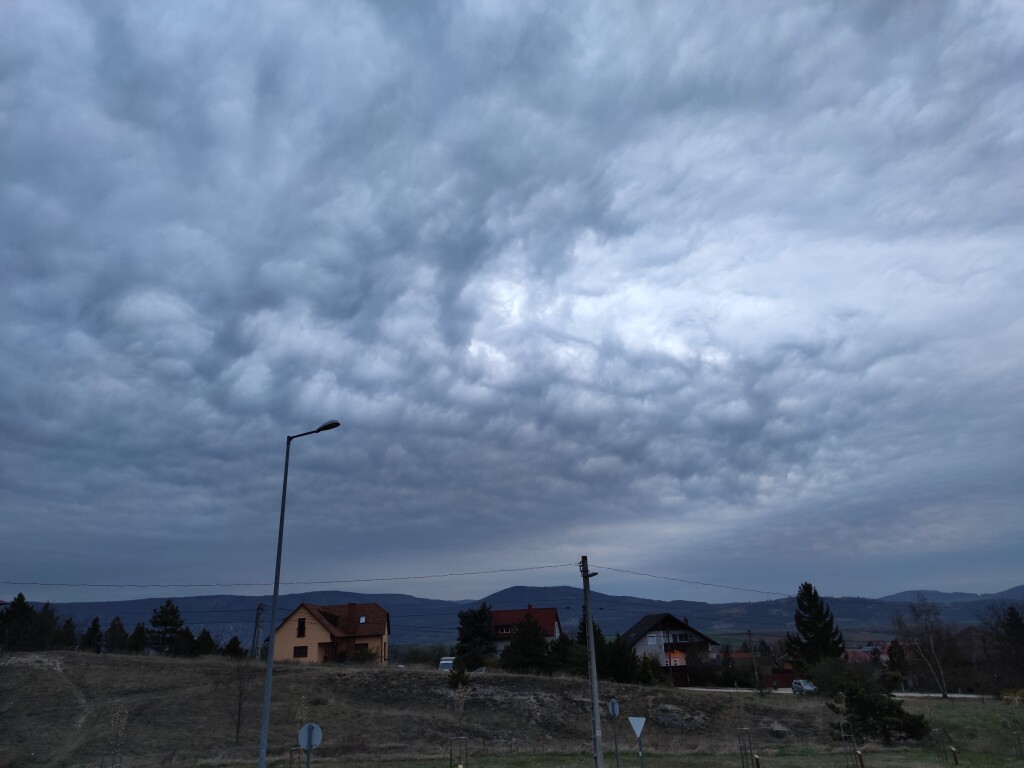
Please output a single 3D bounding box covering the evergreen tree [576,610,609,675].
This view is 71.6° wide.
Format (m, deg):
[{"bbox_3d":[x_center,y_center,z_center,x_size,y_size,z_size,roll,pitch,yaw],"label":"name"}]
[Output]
[{"bbox_3d":[10.747,35.029,96.021,4.460,8.390,4.460,-4,-20,5],"label":"evergreen tree"}]

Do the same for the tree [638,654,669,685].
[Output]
[{"bbox_3d":[15.944,32.113,80.000,3.282,3.457,3.282,-6,-20,9],"label":"tree"}]

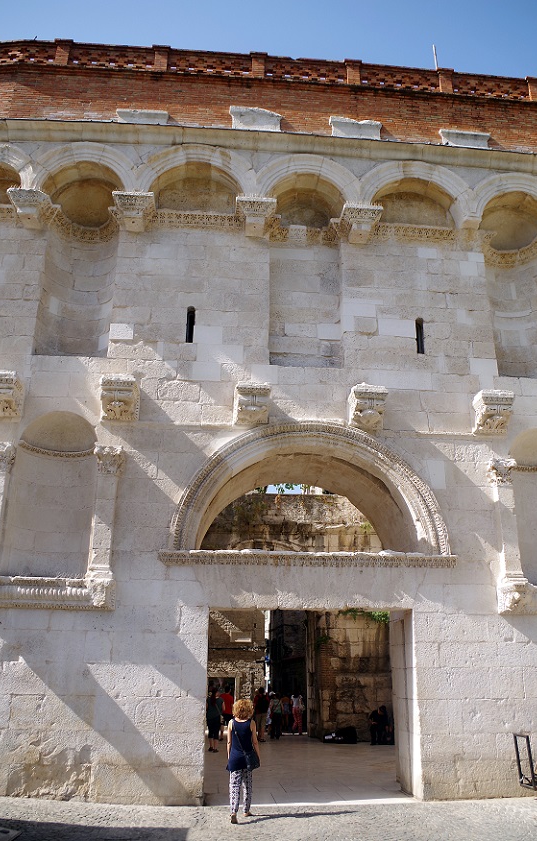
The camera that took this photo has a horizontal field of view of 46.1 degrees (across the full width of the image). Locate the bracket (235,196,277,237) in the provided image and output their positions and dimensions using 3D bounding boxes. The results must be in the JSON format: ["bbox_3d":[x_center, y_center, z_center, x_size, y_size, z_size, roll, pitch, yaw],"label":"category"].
[{"bbox_3d":[-0.291,-4.532,14.052,0.871,0.538,0.680,2,-19,-5],"label":"bracket"}]

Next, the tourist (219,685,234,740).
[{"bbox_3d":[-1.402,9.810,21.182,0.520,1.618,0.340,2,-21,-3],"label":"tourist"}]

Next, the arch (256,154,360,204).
[{"bbox_3d":[0.938,-5.708,15.161,2.469,1.276,0.500,2,-21,-3],"label":"arch"}]

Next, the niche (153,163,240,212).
[{"bbox_3d":[-1.700,-5.531,14.953,2.070,1.027,0.550,2,-21,-3],"label":"niche"}]

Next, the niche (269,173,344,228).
[{"bbox_3d":[0.851,-5.066,14.542,1.720,1.058,0.620,2,-19,-5],"label":"niche"}]

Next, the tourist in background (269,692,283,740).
[{"bbox_3d":[0.279,10.622,22.696,0.480,1.535,0.340,2,-21,-3],"label":"tourist in background"}]

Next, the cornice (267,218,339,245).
[{"bbox_3d":[0.802,-4.458,14.877,1.700,0.500,0.400,2,-20,-4],"label":"cornice"}]

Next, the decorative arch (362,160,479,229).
[{"bbox_3d":[3.553,-5.388,15.040,2.750,1.750,0.650,2,-20,-4],"label":"decorative arch"}]

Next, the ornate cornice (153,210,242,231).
[{"bbox_3d":[-1.620,-4.553,14.397,2.050,0.430,0.260,2,-20,-4],"label":"ornate cornice"}]

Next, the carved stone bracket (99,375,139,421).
[{"bbox_3d":[-2.930,-0.408,12.389,0.655,0.726,0.620,2,-19,-5],"label":"carved stone bracket"}]

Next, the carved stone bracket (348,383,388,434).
[{"bbox_3d":[2.025,-0.201,12.807,0.696,0.803,0.620,2,-19,-5],"label":"carved stone bracket"}]

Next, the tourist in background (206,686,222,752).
[{"bbox_3d":[-1.549,8.445,17.844,0.480,1.620,0.340,2,-19,-5],"label":"tourist in background"}]

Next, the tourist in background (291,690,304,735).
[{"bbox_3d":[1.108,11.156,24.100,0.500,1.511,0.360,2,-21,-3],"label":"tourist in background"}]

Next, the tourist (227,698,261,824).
[{"bbox_3d":[-0.427,5.341,9.992,0.480,1.700,0.380,2,-19,-5],"label":"tourist"}]

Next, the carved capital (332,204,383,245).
[{"bbox_3d":[2.050,-4.403,14.239,0.918,0.499,0.680,2,-19,-5],"label":"carved capital"}]

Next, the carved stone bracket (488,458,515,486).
[{"bbox_3d":[4.676,1.065,12.777,0.523,0.512,0.380,2,-19,-5],"label":"carved stone bracket"}]

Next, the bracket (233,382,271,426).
[{"bbox_3d":[-0.332,-0.320,12.994,0.695,0.834,0.500,2,-21,-3],"label":"bracket"}]

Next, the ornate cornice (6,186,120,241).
[{"bbox_3d":[-4.675,-4.698,14.316,2.350,0.900,0.900,2,-20,-4],"label":"ornate cornice"}]

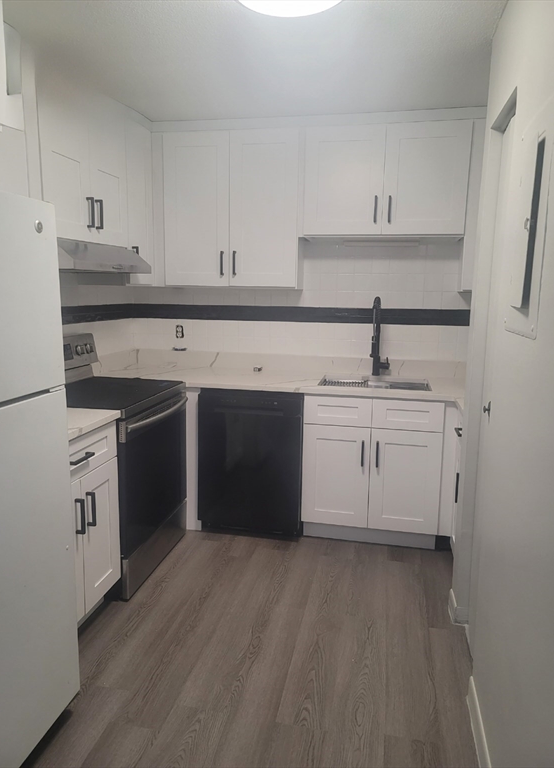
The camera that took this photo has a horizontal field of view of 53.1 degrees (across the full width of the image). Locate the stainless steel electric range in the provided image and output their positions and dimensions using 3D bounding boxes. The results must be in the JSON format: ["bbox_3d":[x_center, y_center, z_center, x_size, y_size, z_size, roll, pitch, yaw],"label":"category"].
[{"bbox_3d":[-0.888,0.363,2.935,0.688,1.176,0.766,3,10,12],"label":"stainless steel electric range"}]

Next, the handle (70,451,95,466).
[{"bbox_3d":[-0.766,0.291,2.176,0.035,0.013,0.141,3,10,12],"label":"handle"}]

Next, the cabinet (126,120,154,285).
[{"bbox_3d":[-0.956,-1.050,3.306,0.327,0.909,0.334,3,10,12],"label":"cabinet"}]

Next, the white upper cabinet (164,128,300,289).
[{"bbox_3d":[-0.249,-1.071,3.499,0.837,0.911,0.332,3,10,12],"label":"white upper cabinet"}]

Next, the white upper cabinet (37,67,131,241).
[{"bbox_3d":[-1.070,-1.063,2.756,0.327,0.702,0.771,3,10,12],"label":"white upper cabinet"}]

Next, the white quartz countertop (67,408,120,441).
[{"bbox_3d":[-1.074,0.169,2.232,0.653,0.038,0.598,3,10,12],"label":"white quartz countertop"}]

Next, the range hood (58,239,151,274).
[{"bbox_3d":[-1.010,-0.642,2.801,0.467,0.144,0.769,3,10,12],"label":"range hood"}]

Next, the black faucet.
[{"bbox_3d":[0.647,-0.288,3.446,0.121,0.504,0.221,4,10,16],"label":"black faucet"}]

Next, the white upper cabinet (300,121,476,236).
[{"bbox_3d":[0.641,-1.175,3.288,0.922,0.611,0.332,3,10,12],"label":"white upper cabinet"}]

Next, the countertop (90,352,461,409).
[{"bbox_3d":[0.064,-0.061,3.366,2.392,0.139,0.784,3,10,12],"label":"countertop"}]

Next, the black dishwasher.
[{"bbox_3d":[-0.089,0.419,3.517,0.615,0.853,0.613,3,10,12],"label":"black dishwasher"}]

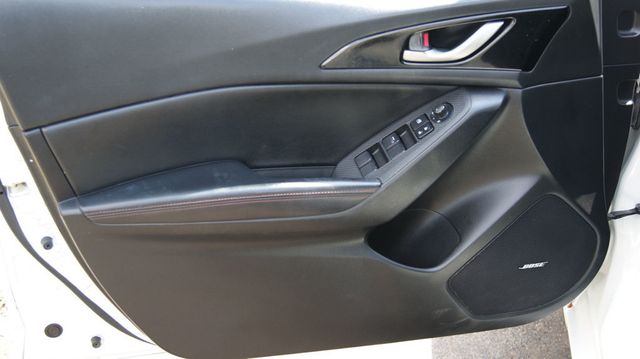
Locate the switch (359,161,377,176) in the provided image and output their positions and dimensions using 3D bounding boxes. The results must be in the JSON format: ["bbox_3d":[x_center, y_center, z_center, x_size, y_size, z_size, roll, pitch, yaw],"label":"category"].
[{"bbox_3d":[0.067,-0.015,1.072,0.021,0.009,0.018,-34,45,5],"label":"switch"}]

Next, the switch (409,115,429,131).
[{"bbox_3d":[0.141,-0.080,1.075,0.024,0.008,0.017,-34,45,5],"label":"switch"}]

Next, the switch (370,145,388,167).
[{"bbox_3d":[0.083,-0.034,1.079,0.019,0.010,0.034,-34,45,5],"label":"switch"}]

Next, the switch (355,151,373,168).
[{"bbox_3d":[0.062,-0.028,1.084,0.021,0.009,0.018,-34,45,5],"label":"switch"}]

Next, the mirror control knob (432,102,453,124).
[{"bbox_3d":[0.169,-0.093,1.063,0.025,0.014,0.023,-17,49,21],"label":"mirror control knob"}]

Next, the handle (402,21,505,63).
[{"bbox_3d":[0.192,-0.199,1.100,0.140,0.053,0.035,0,21,0],"label":"handle"}]

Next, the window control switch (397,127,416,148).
[{"bbox_3d":[0.122,-0.059,1.074,0.019,0.010,0.034,-34,45,5],"label":"window control switch"}]

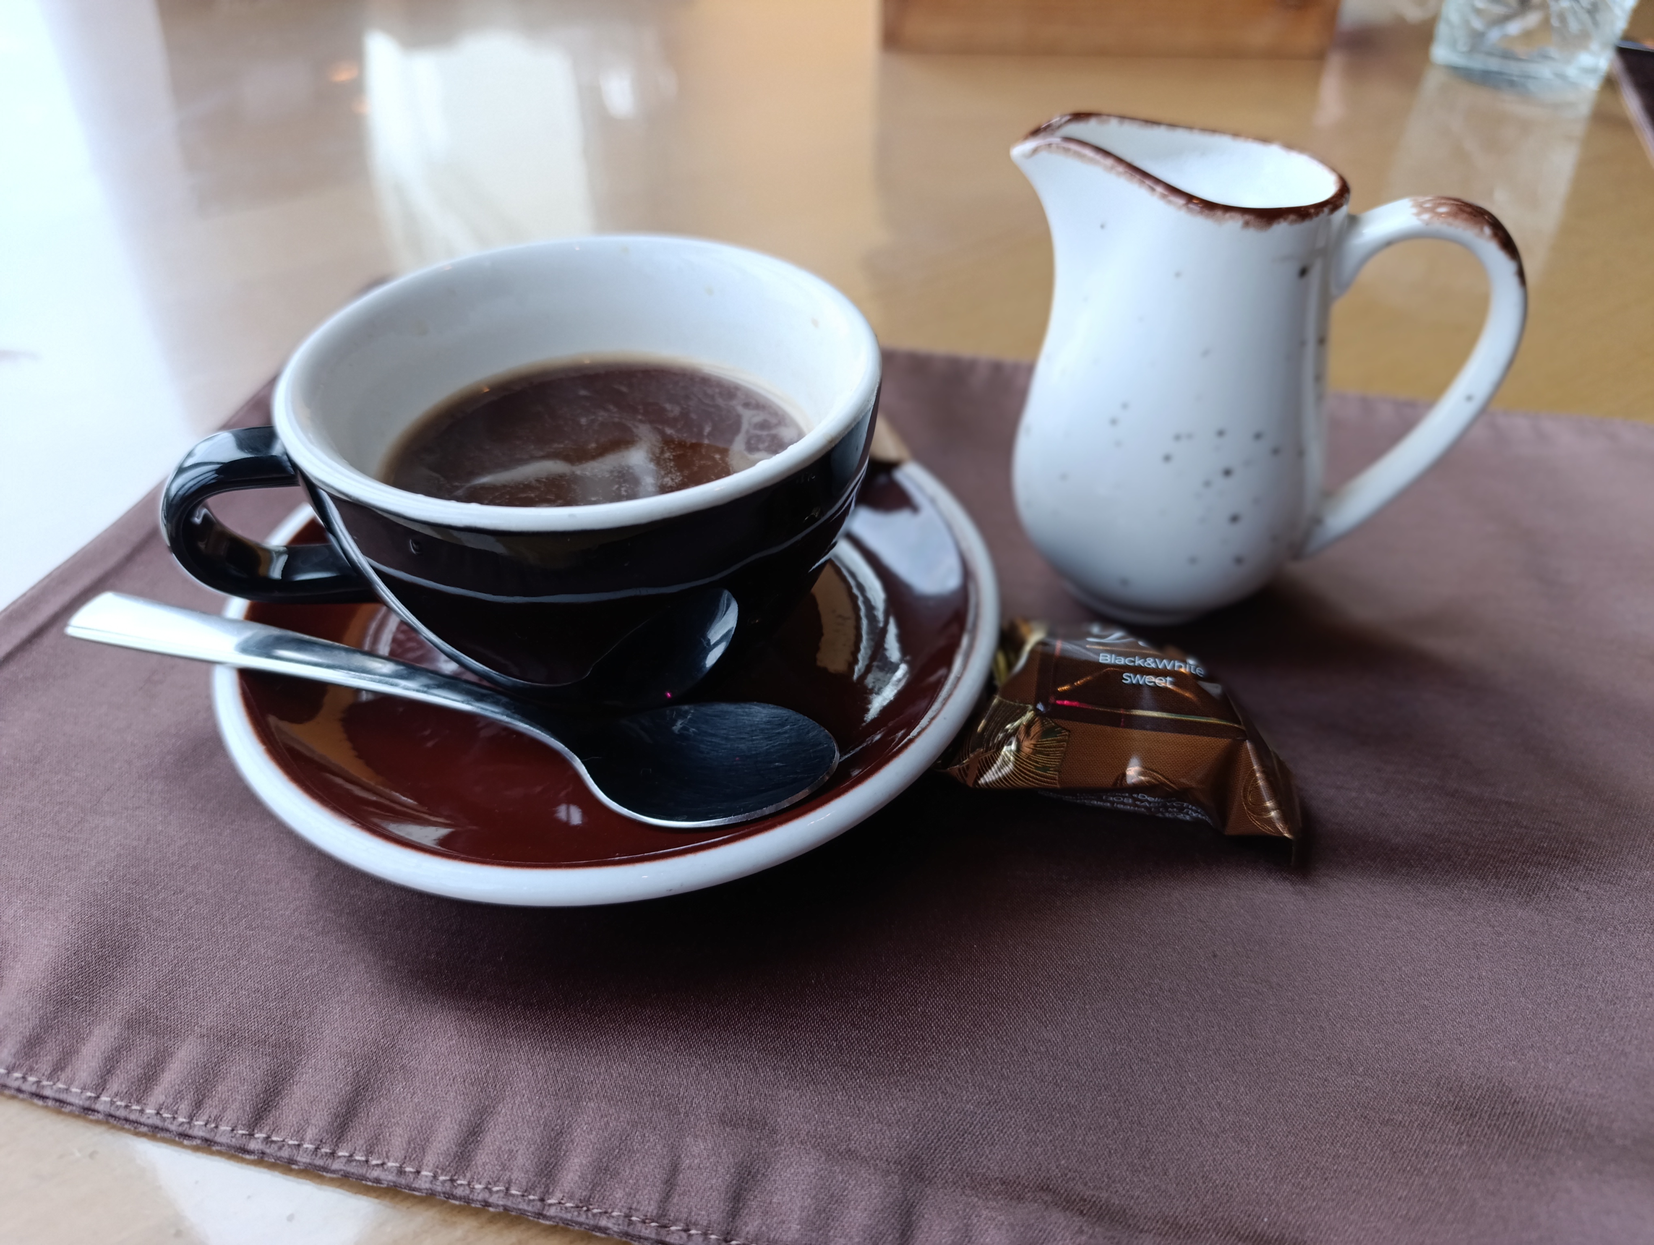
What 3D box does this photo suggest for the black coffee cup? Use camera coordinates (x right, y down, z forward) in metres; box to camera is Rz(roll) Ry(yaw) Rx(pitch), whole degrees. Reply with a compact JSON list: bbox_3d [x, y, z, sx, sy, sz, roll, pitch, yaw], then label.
[{"bbox_3d":[-0.052,-0.021,0.206,0.125,0.064,0.100,-9,43,-12],"label":"black coffee cup"}]

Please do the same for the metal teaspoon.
[{"bbox_3d":[-0.068,0.015,0.196,0.141,0.017,0.031,12,43,6],"label":"metal teaspoon"}]

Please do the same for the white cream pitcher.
[{"bbox_3d":[0.081,-0.047,0.231,0.096,0.094,0.070,10,42,9],"label":"white cream pitcher"}]

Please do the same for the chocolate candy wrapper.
[{"bbox_3d":[0.059,0.018,0.215,0.065,0.018,0.040,9,42,8],"label":"chocolate candy wrapper"}]

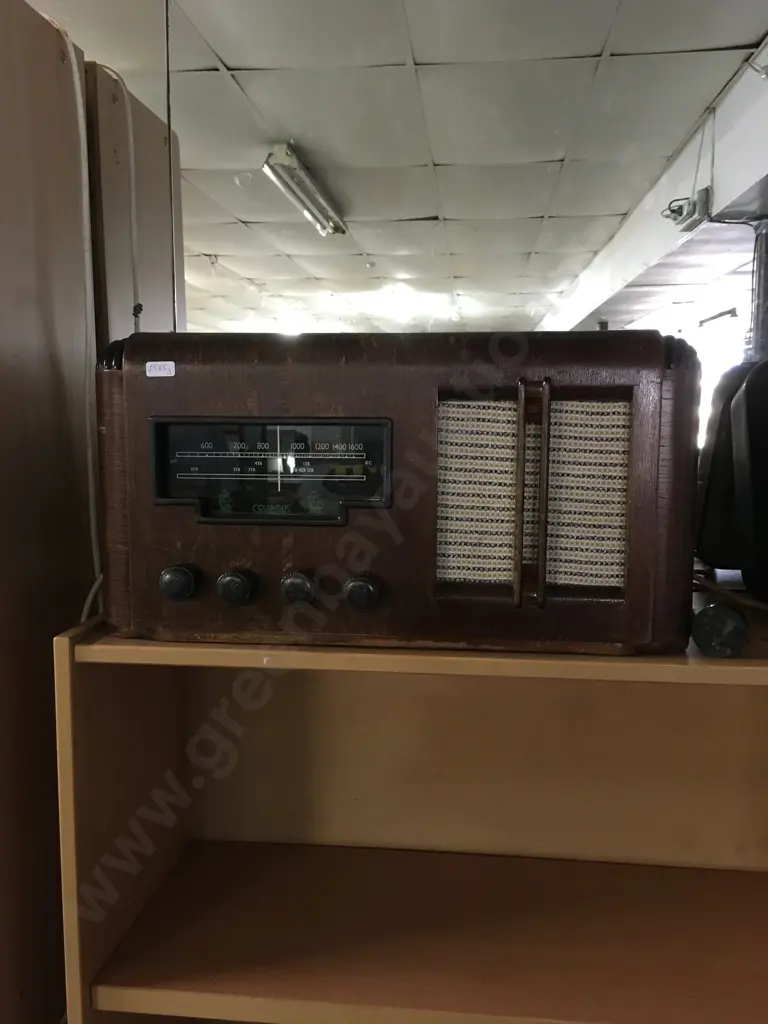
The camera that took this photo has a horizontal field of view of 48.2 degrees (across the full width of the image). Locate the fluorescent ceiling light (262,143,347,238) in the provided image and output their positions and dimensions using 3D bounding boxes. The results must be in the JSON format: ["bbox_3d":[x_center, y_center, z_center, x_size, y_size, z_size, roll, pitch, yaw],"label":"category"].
[{"bbox_3d":[-0.358,-1.579,4.322,0.160,0.095,1.540,1,8,6],"label":"fluorescent ceiling light"}]

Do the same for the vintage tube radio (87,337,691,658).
[{"bbox_3d":[0.011,-0.032,0.914,0.567,0.297,0.275,1,7,5],"label":"vintage tube radio"}]

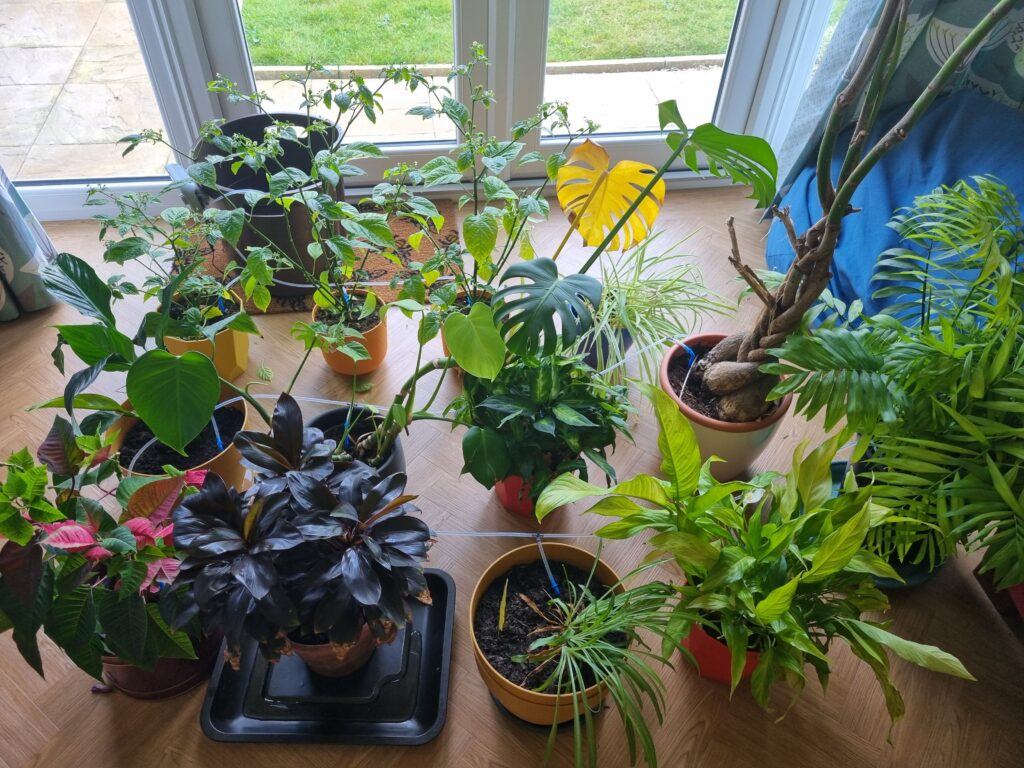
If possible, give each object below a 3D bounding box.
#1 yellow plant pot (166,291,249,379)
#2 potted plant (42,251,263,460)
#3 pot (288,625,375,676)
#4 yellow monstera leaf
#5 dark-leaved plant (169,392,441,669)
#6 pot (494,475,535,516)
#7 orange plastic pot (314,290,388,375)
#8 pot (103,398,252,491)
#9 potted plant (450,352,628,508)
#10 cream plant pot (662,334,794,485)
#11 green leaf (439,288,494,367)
[{"bbox_3d":[-0.688,-0.103,1.744,0.188,0.158,0.188,-5,47,-7],"label":"yellow plant pot"},{"bbox_3d":[-0.627,0.021,1.402,0.440,0.430,0.400,3,47,0],"label":"potted plant"},{"bbox_3d":[-0.299,0.375,1.231,0.150,0.135,0.150,1,47,-1],"label":"pot"},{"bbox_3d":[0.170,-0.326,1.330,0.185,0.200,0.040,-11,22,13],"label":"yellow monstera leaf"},{"bbox_3d":[-0.316,0.263,1.194,0.385,0.460,0.340,-5,47,-7],"label":"dark-leaved plant"},{"bbox_3d":[0.042,0.164,1.474,0.155,0.137,0.155,1,47,-1],"label":"pot"},{"bbox_3d":[-0.365,-0.115,1.778,0.163,0.145,0.163,-5,47,-7],"label":"orange plastic pot"},{"bbox_3d":[-0.619,0.140,1.488,0.245,0.200,0.245,-5,47,-7],"label":"pot"},{"bbox_3d":[0.050,0.097,1.417,0.310,0.310,0.300,3,47,0],"label":"potted plant"},{"bbox_3d":[0.402,0.063,1.542,0.250,0.202,0.250,3,47,0],"label":"cream plant pot"},{"bbox_3d":[-0.064,-0.074,1.306,0.100,0.140,0.035,-10,15,0],"label":"green leaf"}]

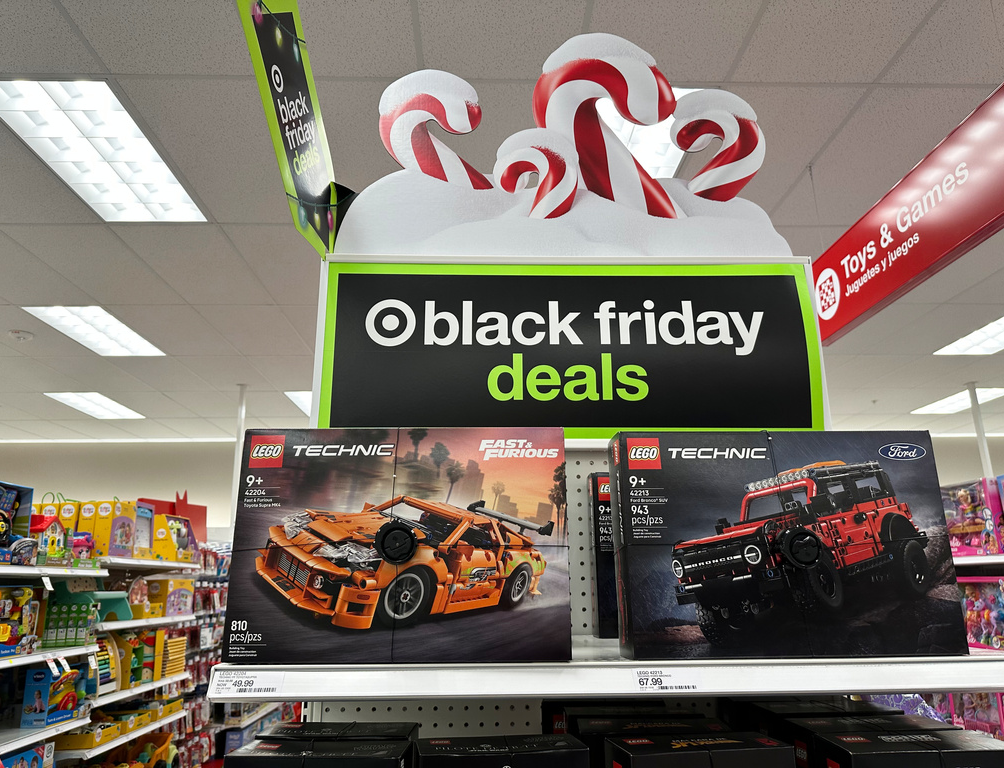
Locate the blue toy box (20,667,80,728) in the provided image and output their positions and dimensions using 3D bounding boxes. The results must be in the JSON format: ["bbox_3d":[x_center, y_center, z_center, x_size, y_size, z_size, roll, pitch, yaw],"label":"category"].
[{"bbox_3d":[-1.991,1.386,3.189,0.115,0.240,0.290,-1,-15,2],"label":"blue toy box"}]

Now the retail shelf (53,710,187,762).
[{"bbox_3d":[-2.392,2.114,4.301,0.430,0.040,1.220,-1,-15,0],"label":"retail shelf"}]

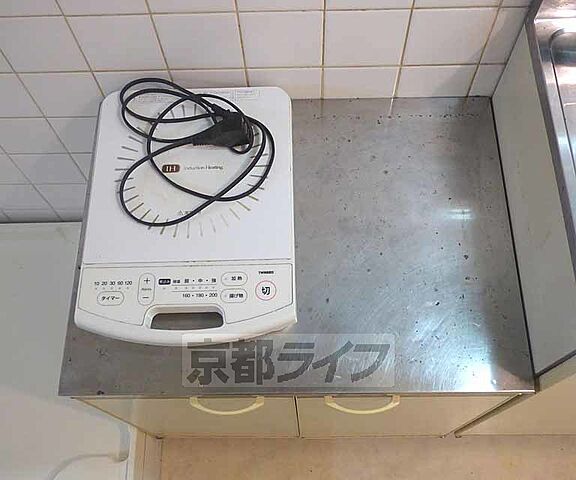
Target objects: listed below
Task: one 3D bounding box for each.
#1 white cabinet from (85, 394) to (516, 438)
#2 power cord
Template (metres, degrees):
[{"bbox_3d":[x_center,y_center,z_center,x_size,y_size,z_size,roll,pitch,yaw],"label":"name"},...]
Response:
[{"bbox_3d":[0.019,0.098,1.059,0.576,0.502,0.459,-1,65,2],"label":"white cabinet"},{"bbox_3d":[-0.124,-0.127,0.792,0.208,0.044,0.224,-1,65,2],"label":"power cord"}]

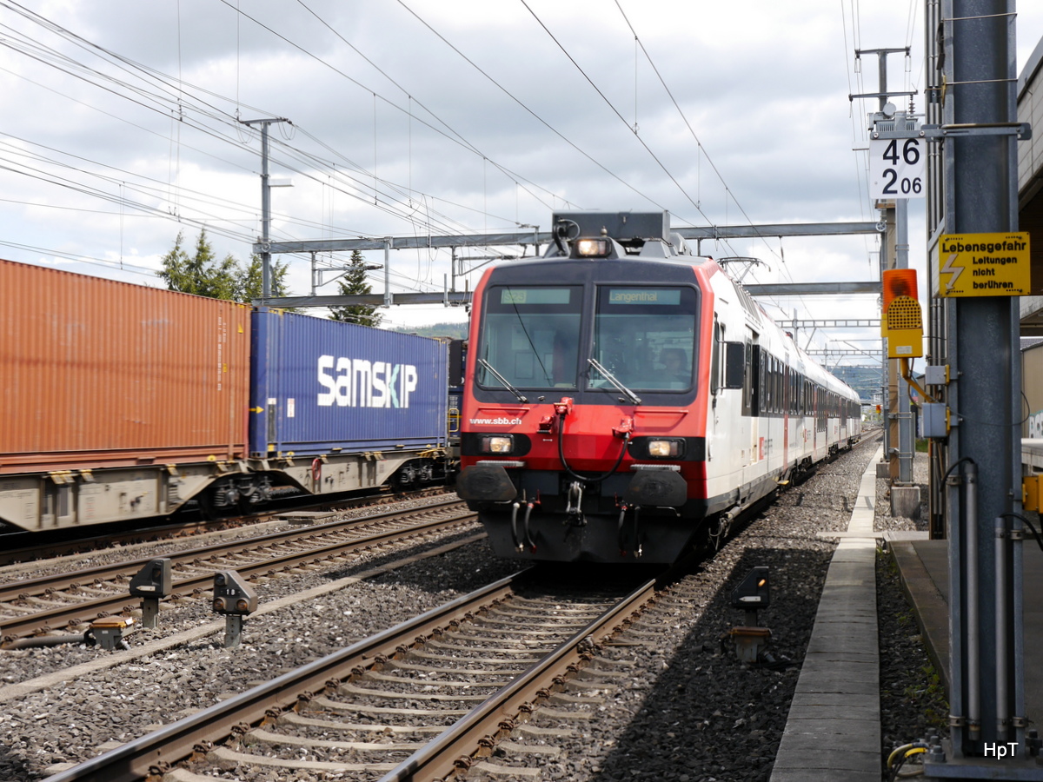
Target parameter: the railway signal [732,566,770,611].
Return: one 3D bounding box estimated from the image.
[{"bbox_3d":[1.907,1.632,14.000,0.303,0.325,0.190,-1,-1,11],"label":"railway signal"}]

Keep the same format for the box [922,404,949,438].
[{"bbox_3d":[1.861,0.135,7.600,0.104,0.151,0.130,-1,-1,11],"label":"box"}]

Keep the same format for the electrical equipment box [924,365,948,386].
[{"bbox_3d":[1.867,-0.070,7.600,0.092,0.085,0.090,-1,-1,11],"label":"electrical equipment box"}]

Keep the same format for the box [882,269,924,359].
[{"bbox_3d":[1.738,-0.352,7.700,0.182,0.395,0.200,-1,-1,11],"label":"box"}]

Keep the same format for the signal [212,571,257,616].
[{"bbox_3d":[-2.322,1.639,13.700,0.318,0.335,0.190,-1,-1,11],"label":"signal"}]

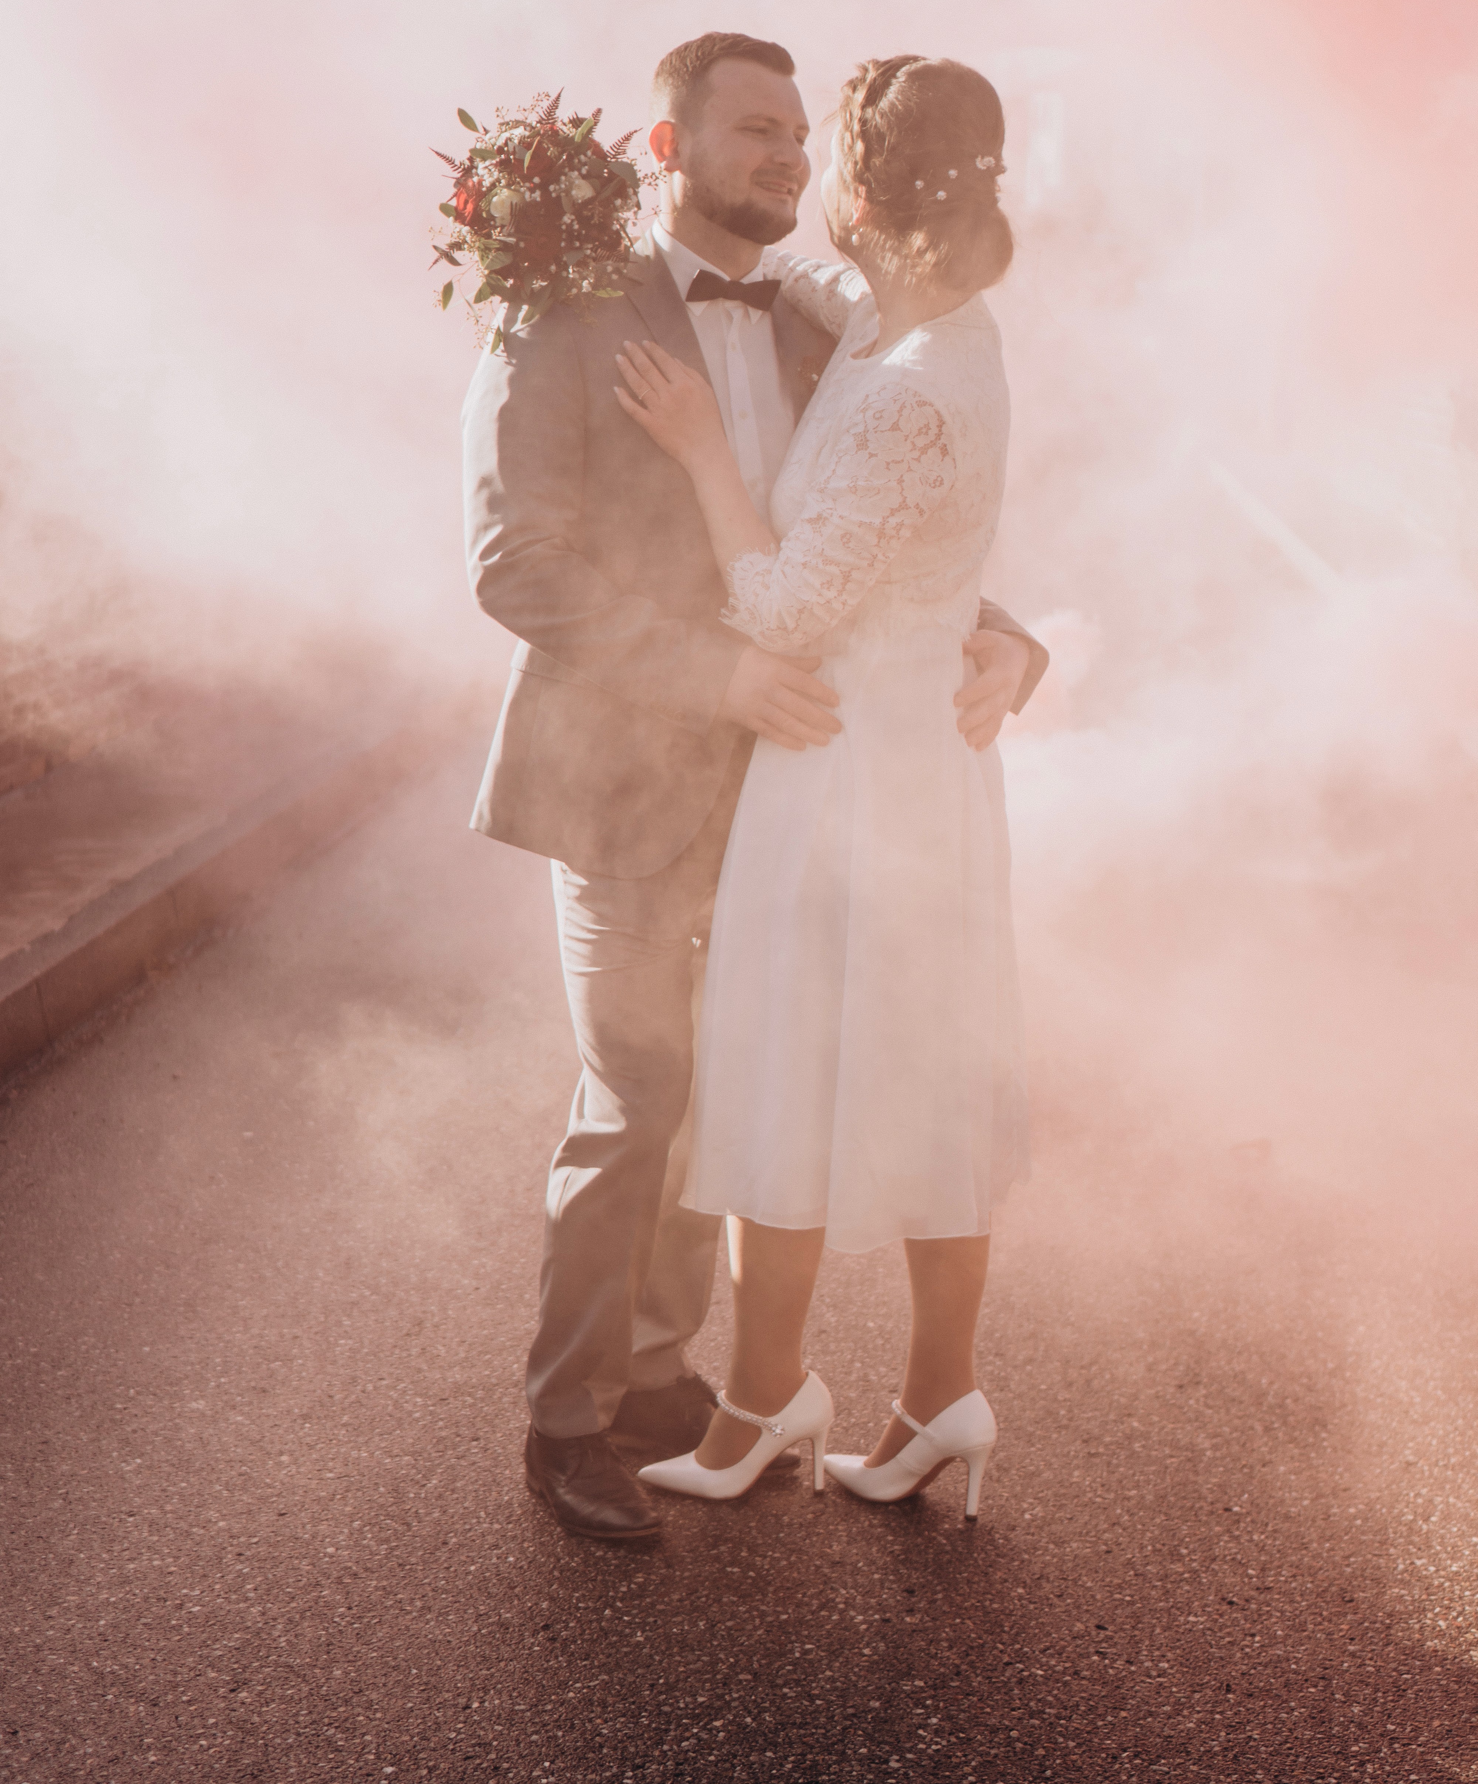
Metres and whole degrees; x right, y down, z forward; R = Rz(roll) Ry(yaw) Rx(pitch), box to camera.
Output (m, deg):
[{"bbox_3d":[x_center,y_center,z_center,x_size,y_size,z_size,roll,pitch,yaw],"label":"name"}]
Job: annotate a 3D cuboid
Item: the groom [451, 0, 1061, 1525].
[{"bbox_3d":[-0.010,-0.139,3.910,0.560,1.800,0.660,6,9,40],"label":"groom"}]

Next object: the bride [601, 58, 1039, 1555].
[{"bbox_3d":[0.095,-0.112,3.860,0.540,1.750,0.500,2,7,12],"label":"bride"}]

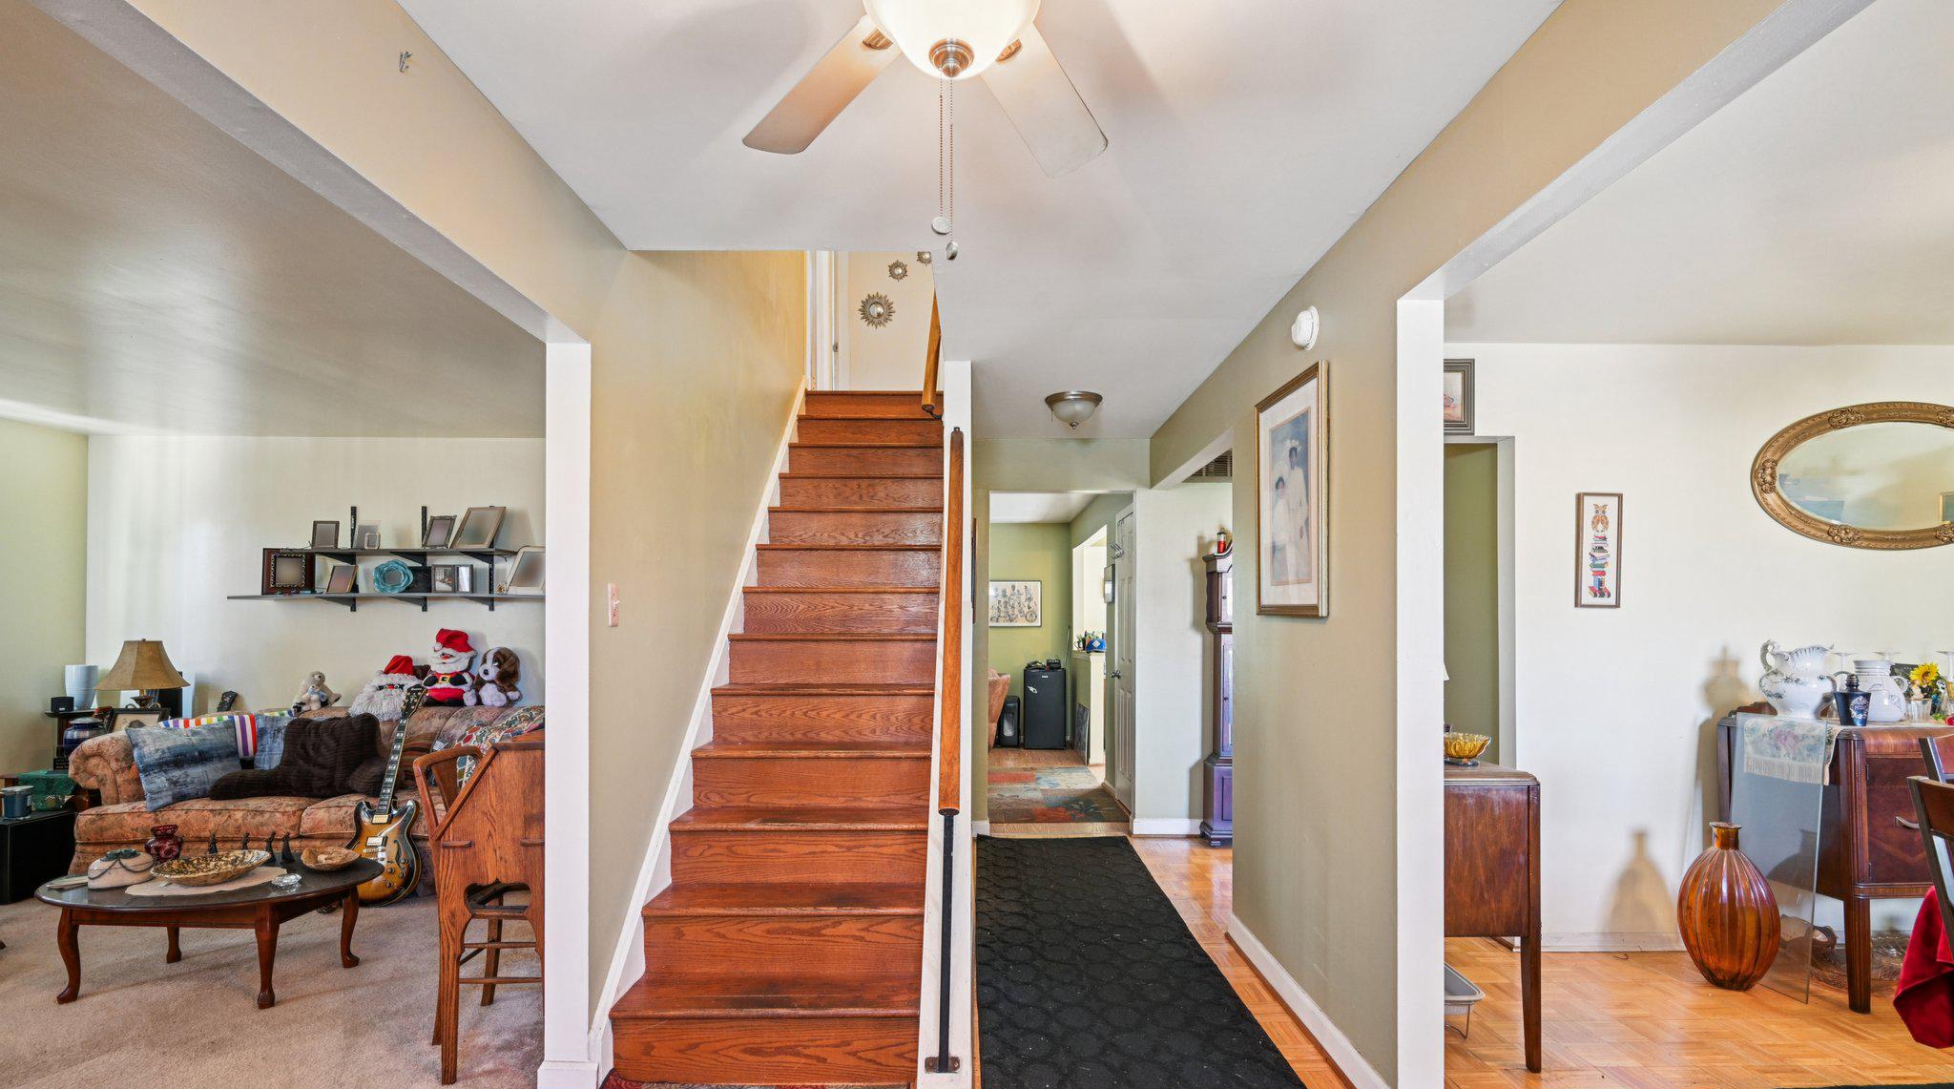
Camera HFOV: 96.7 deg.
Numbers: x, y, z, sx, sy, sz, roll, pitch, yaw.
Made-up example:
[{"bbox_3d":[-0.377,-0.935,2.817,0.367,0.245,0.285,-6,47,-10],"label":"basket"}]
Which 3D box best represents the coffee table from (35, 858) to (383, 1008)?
[{"bbox_3d":[-2.768,1.398,3.163,1.103,0.385,0.719,0,-4,0],"label":"coffee table"}]

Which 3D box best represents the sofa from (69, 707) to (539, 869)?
[{"bbox_3d":[-3.300,1.280,4.620,2.330,0.870,1.000,0,-3,0],"label":"sofa"}]

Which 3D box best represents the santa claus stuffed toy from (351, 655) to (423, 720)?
[{"bbox_3d":[-3.335,0.811,4.908,0.354,0.374,0.212,1,-5,-14],"label":"santa claus stuffed toy"}]

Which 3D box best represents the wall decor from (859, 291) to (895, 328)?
[{"bbox_3d":[-0.757,-1.778,6.578,0.278,0.278,0.030,0,-4,0],"label":"wall decor"}]

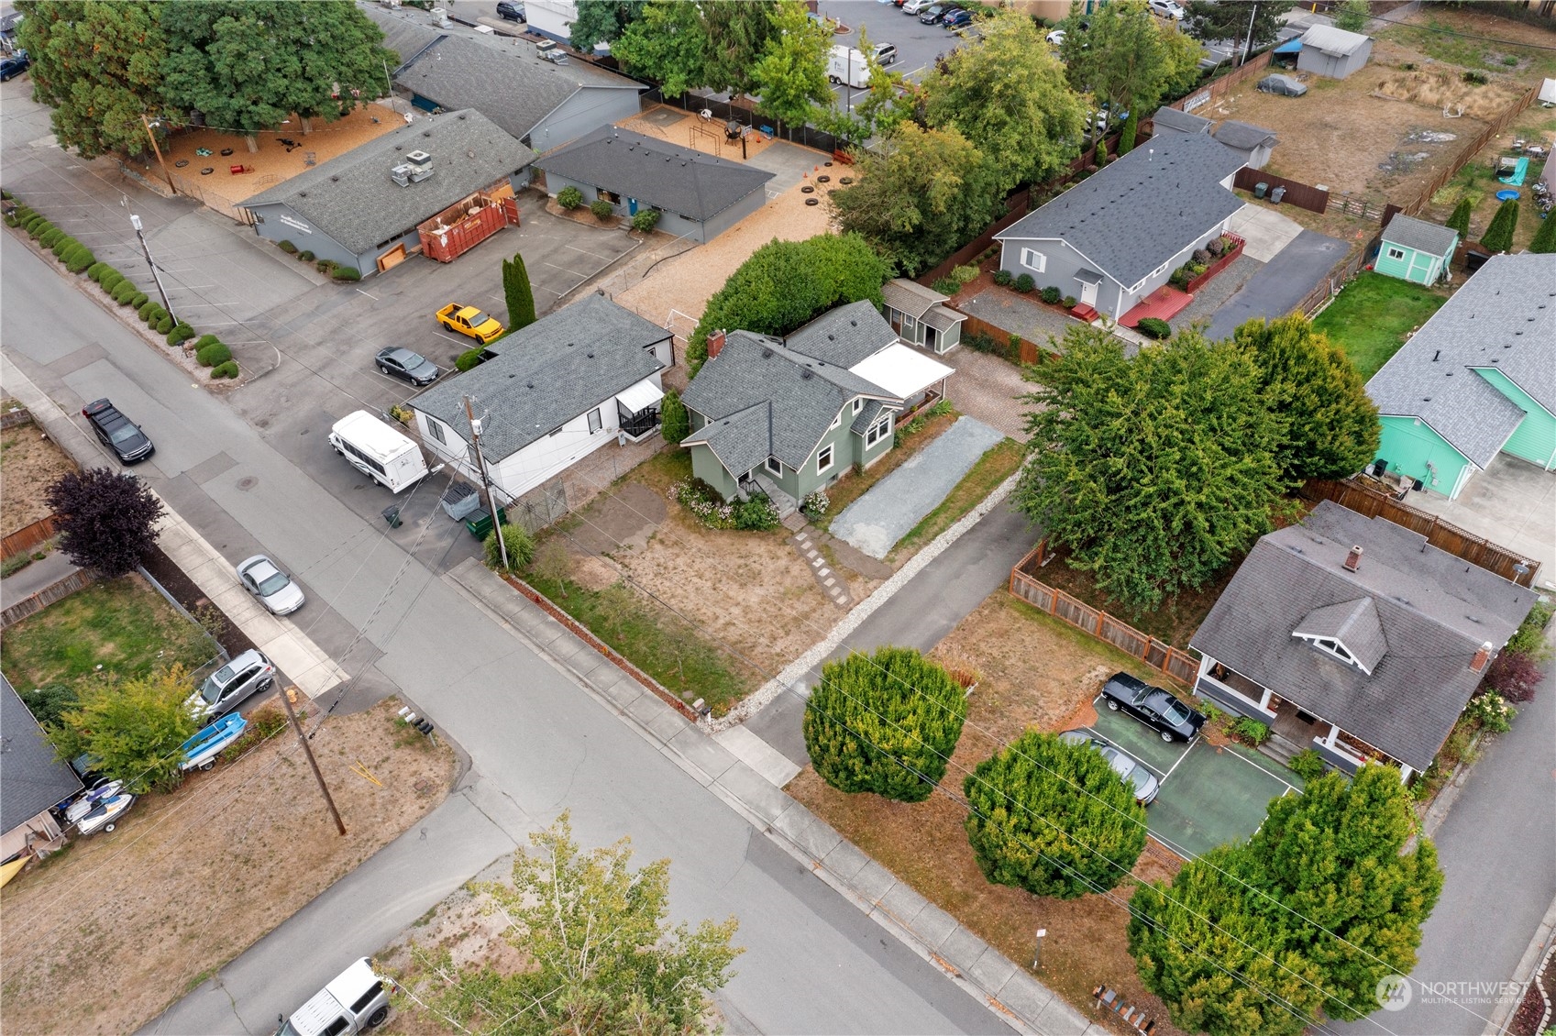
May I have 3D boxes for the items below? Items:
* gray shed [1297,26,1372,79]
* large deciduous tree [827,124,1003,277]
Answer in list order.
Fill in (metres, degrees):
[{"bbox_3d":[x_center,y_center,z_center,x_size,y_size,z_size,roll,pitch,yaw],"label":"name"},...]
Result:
[{"bbox_3d":[54.650,-45.837,118.379,5.200,3.650,5.100,31,50,34],"label":"gray shed"},{"bbox_3d":[9.399,-23.980,88.676,12.000,9.400,12.000,-1,40,1],"label":"large deciduous tree"}]

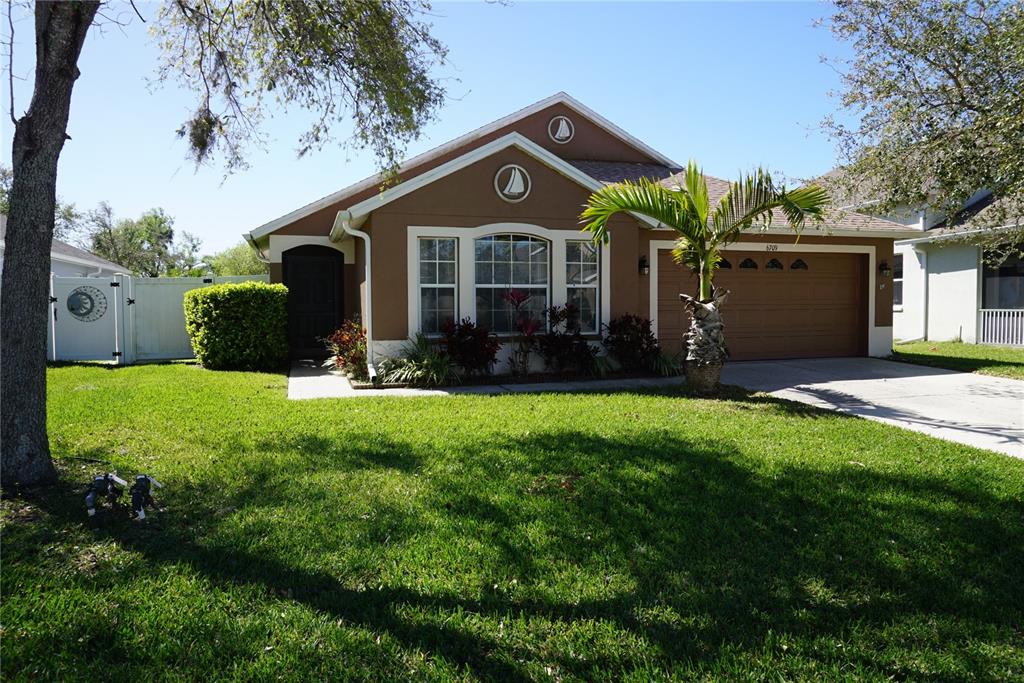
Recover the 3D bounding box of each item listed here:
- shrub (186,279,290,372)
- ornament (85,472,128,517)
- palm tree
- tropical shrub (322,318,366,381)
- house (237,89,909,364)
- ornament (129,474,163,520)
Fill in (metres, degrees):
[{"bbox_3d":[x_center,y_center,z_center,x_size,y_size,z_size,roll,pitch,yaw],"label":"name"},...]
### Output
[{"bbox_3d":[-5.066,-0.268,12.600,1.780,1.560,1.400,-1,2,-17],"label":"shrub"},{"bbox_3d":[-2.739,1.038,4.600,0.230,0.260,0.210,0,3,20],"label":"ornament"},{"bbox_3d":[2.693,-0.914,9.600,3.350,3.150,2.700,-1,2,-17],"label":"palm tree"},{"bbox_3d":[-2.683,0.105,11.000,0.800,0.970,0.750,-1,2,-17],"label":"tropical shrub"},{"bbox_3d":[0.374,-2.651,17.885,13.300,5.800,13.000,-1,2,-17],"label":"house"},{"bbox_3d":[-2.443,1.040,4.550,0.180,0.260,0.190,0,3,20],"label":"ornament"}]

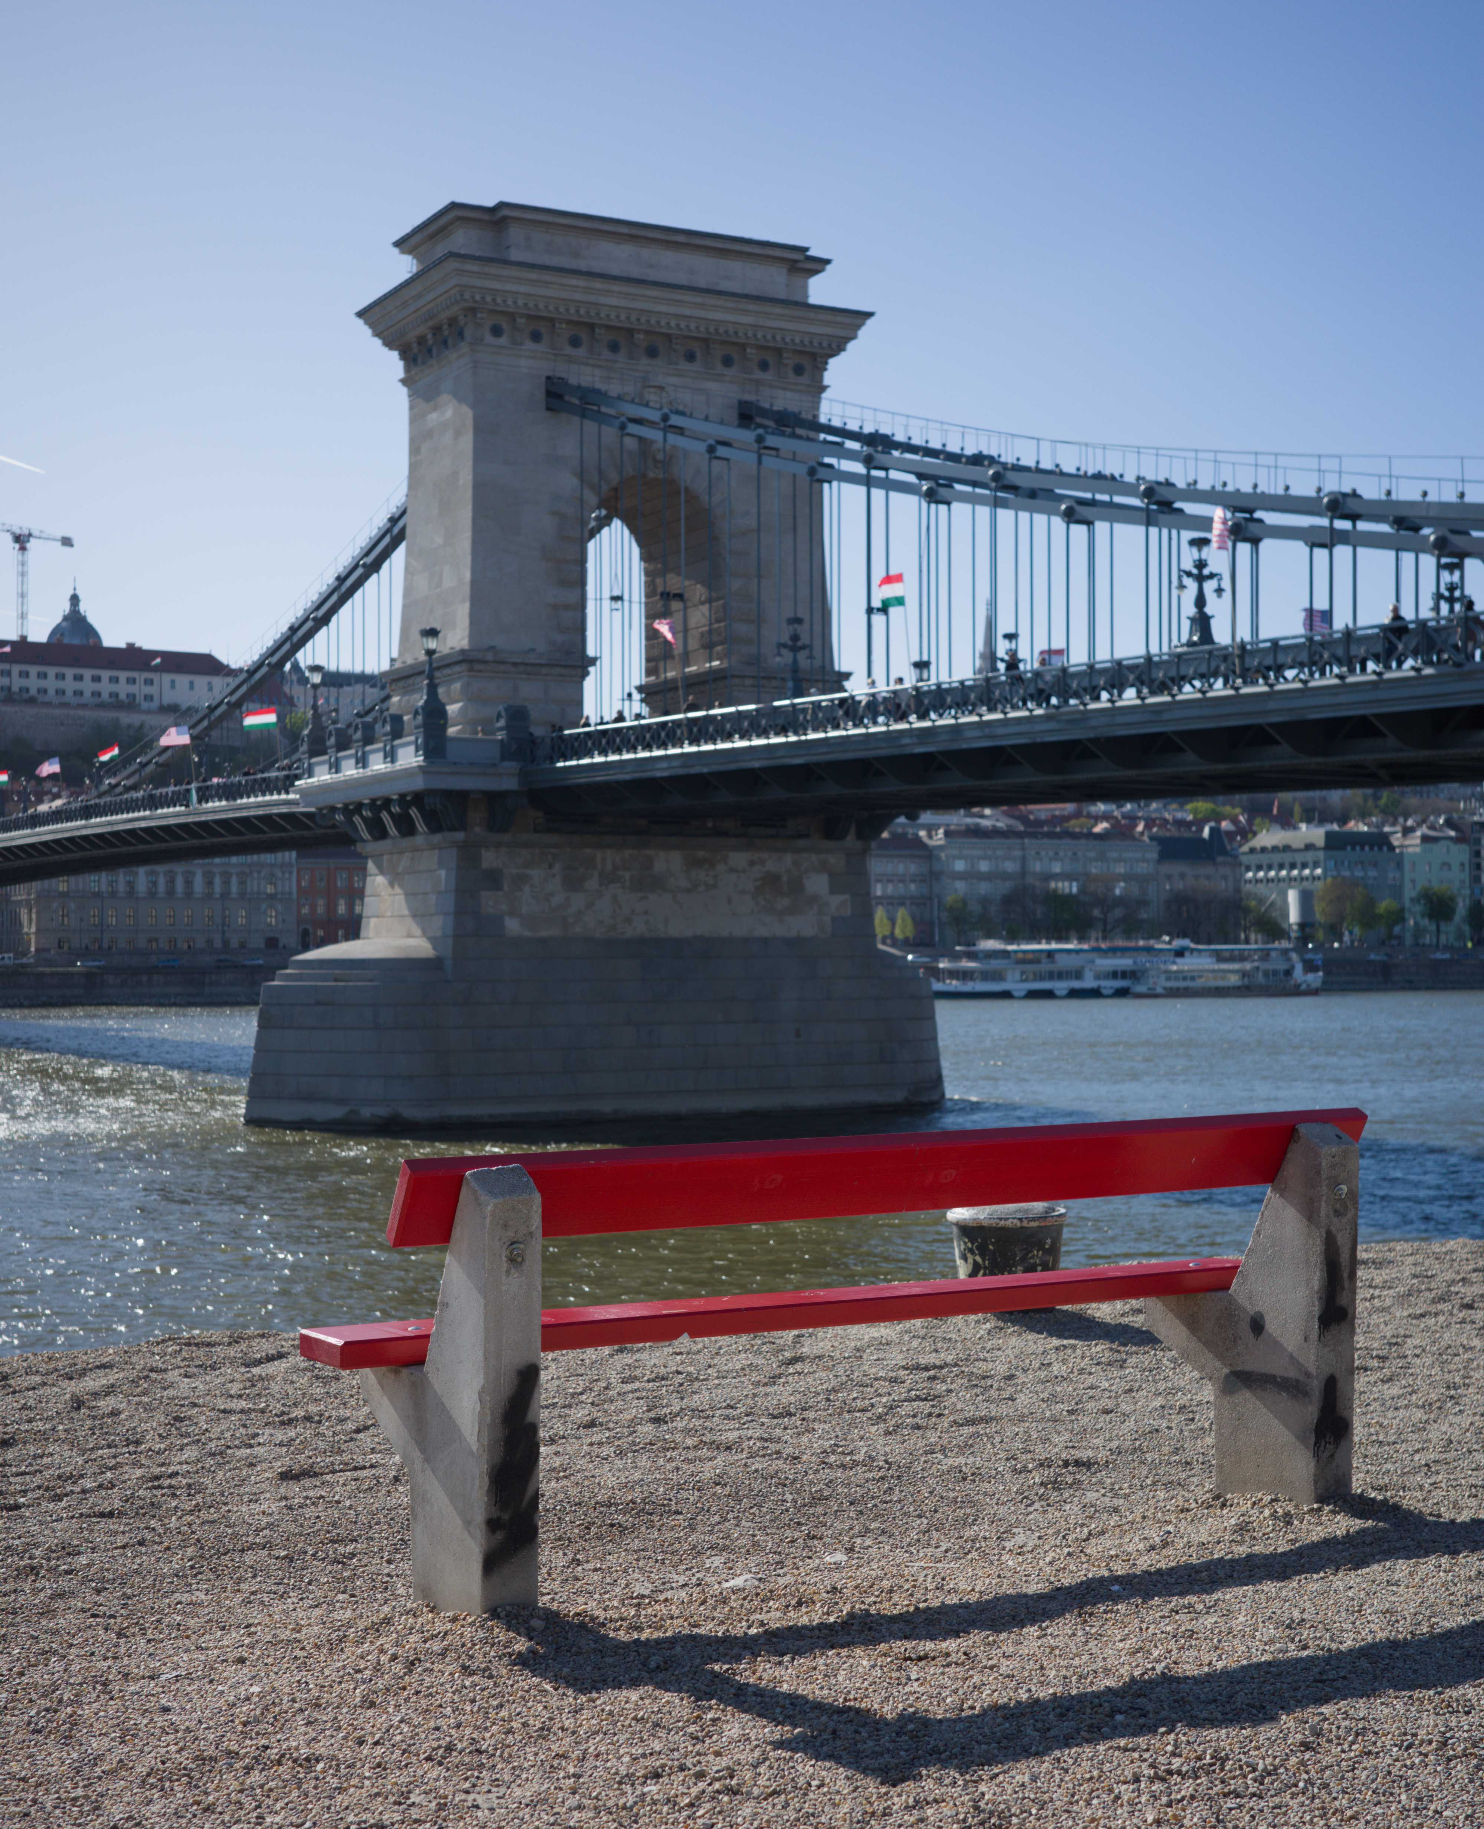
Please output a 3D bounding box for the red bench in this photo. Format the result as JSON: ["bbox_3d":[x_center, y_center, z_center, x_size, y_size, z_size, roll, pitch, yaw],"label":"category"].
[{"bbox_3d":[0.298,0.878,5.244,2.338,0.853,0.646,0,-1,-29],"label":"red bench"}]

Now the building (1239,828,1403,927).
[{"bbox_3d":[112.900,-5.100,481.000,17.500,22.000,28.000,0,-1,-20],"label":"building"}]

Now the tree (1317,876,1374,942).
[{"bbox_3d":[109.700,-0.800,450.000,11.000,12.300,11.000,0,-1,-18],"label":"tree"}]

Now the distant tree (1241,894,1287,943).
[{"bbox_3d":[93.900,0.900,445.000,8.200,9.000,8.200,0,-1,0],"label":"distant tree"}]

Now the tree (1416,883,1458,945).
[{"bbox_3d":[128.000,0.000,455.000,7.700,11.400,7.700,0,-1,-18],"label":"tree"}]

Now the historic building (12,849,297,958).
[{"bbox_3d":[-95.000,-3.400,400.000,40.000,19.500,30.000,0,-1,-21],"label":"historic building"}]

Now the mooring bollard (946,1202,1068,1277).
[{"bbox_3d":[0.936,1.212,8.750,0.425,0.370,0.425,0,-1,0],"label":"mooring bollard"}]

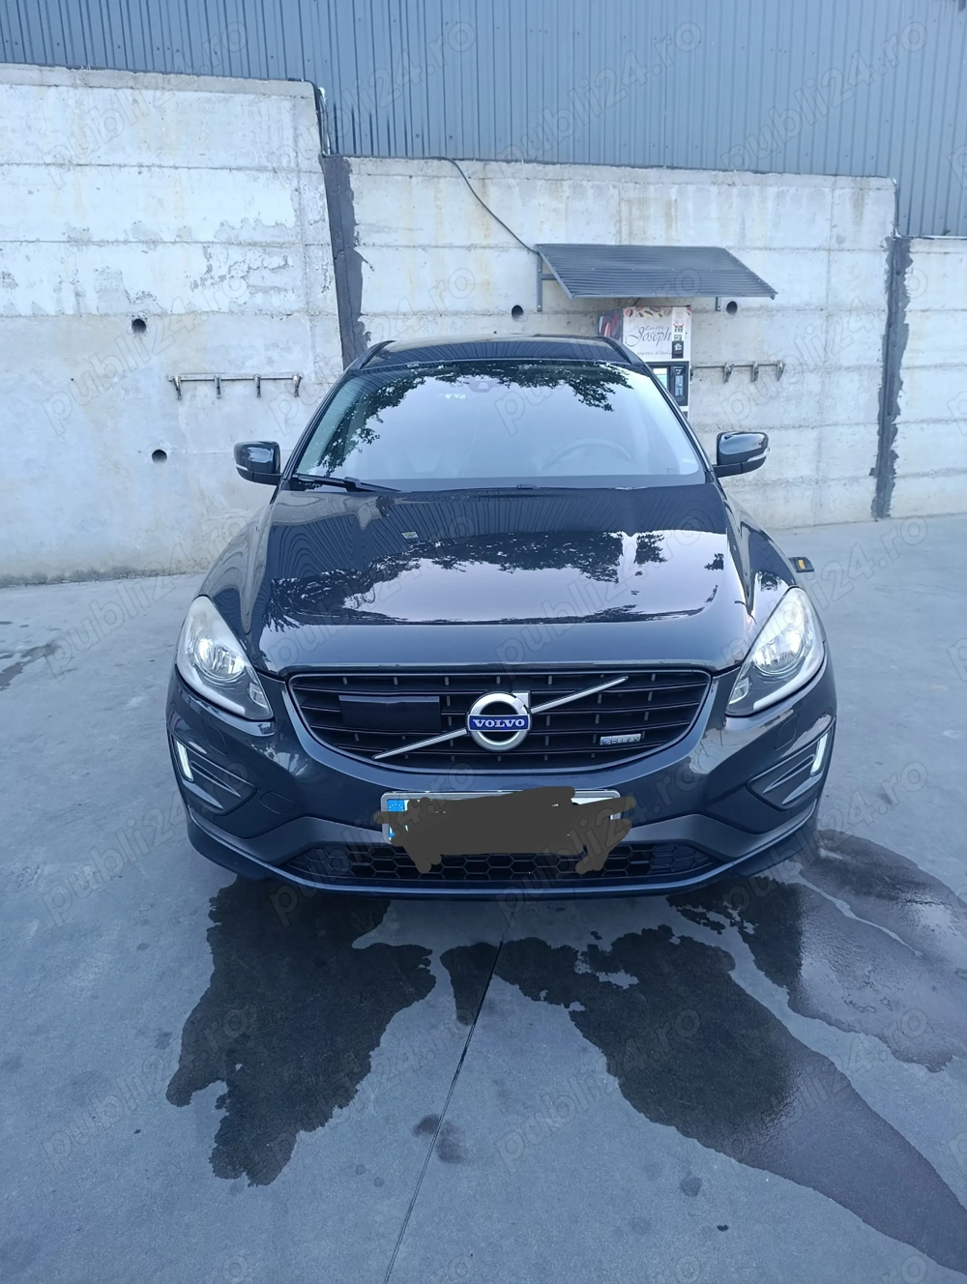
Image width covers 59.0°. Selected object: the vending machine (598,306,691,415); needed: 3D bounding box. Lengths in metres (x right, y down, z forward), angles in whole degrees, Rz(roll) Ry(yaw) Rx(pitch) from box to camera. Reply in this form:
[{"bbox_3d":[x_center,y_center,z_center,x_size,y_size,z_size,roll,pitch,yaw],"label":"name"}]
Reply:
[{"bbox_3d":[1.385,-1.889,7.460,0.605,1.870,0.570,-5,14,-13],"label":"vending machine"}]

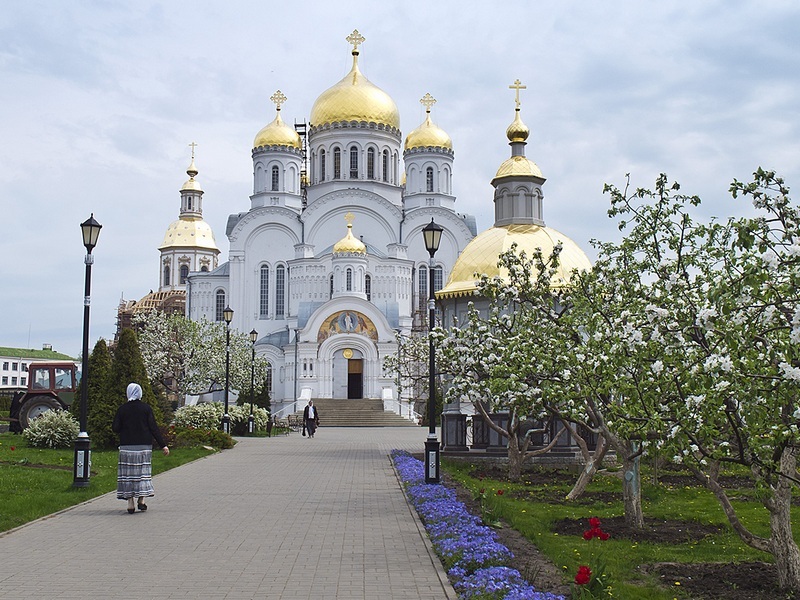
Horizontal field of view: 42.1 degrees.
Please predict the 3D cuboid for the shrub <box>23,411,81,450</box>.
[{"bbox_3d":[-10.105,3.752,30.200,1.650,1.100,1.550,1,-5,-2],"label":"shrub"}]

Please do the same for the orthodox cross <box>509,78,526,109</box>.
[{"bbox_3d":[3.194,-5.599,28.200,0.460,0.810,0.060,1,-5,-2],"label":"orthodox cross"}]

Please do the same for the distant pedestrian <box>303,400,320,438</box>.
[{"bbox_3d":[-3.588,4.856,42.273,0.660,1.511,0.450,1,-6,-3],"label":"distant pedestrian"}]

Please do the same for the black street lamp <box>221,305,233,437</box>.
[{"bbox_3d":[-5.628,2.362,33.612,0.360,4.386,0.360,1,-6,-6],"label":"black street lamp"}]

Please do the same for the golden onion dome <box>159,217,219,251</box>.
[{"bbox_3d":[-24.576,-7.684,122.000,7.100,3.756,7.100,-2,-6,19],"label":"golden onion dome"}]

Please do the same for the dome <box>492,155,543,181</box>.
[{"bbox_3d":[3.410,-3.788,29.900,1.550,0.704,1.550,1,-6,-9],"label":"dome"}]

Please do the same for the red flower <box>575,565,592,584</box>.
[{"bbox_3d":[1.226,1.834,6.950,0.115,0.125,0.110,1,-5,-2],"label":"red flower"}]

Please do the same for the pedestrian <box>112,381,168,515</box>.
[{"bbox_3d":[-3.264,1.863,13.128,0.660,1.614,0.450,1,-6,-5],"label":"pedestrian"}]

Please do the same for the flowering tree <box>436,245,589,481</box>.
[{"bbox_3d":[2.004,1.111,18.200,2.800,4.050,2.700,1,-5,-2],"label":"flowering tree"}]

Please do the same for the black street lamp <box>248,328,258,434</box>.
[{"bbox_3d":[-6.031,3.403,42.900,0.340,4.400,0.340,1,-5,-2],"label":"black street lamp"}]

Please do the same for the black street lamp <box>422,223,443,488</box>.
[{"bbox_3d":[0.549,0.863,17.186,0.340,4.400,0.340,1,-5,-2],"label":"black street lamp"}]

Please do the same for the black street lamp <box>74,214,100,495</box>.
[{"bbox_3d":[-5.047,0.795,16.914,0.360,4.437,0.360,0,-6,6],"label":"black street lamp"}]

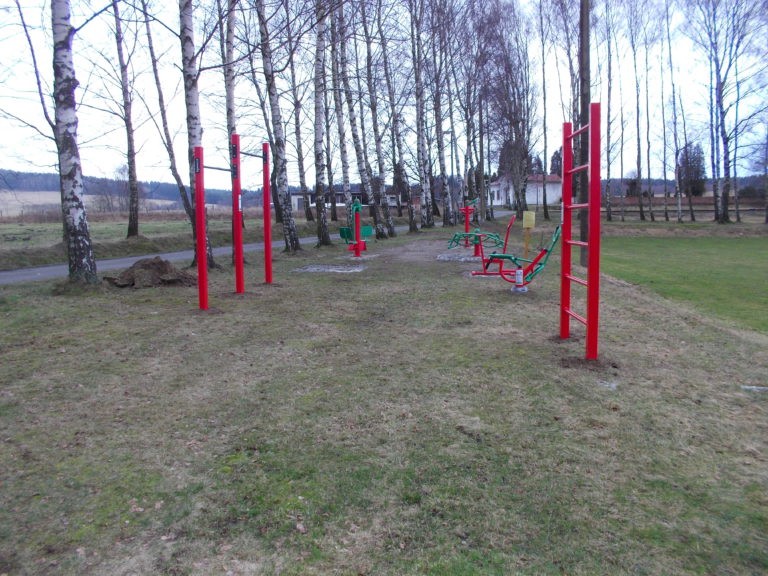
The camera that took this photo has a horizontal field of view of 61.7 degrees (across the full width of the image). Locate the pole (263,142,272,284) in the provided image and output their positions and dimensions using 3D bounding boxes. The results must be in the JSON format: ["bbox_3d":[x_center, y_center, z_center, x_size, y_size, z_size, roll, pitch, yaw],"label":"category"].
[{"bbox_3d":[-2.227,-1.424,12.300,0.115,2.700,0.115,1,6,10],"label":"pole"}]

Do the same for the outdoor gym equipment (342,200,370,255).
[{"bbox_3d":[-0.743,-1.664,17.700,0.500,1.570,1.300,2,7,19],"label":"outdoor gym equipment"}]

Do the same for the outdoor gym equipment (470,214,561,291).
[{"bbox_3d":[2.575,-0.705,12.600,1.680,1.430,0.800,1,6,12],"label":"outdoor gym equipment"}]

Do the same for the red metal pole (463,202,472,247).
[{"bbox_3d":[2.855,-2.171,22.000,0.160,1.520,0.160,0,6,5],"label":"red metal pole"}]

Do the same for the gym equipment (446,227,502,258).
[{"bbox_3d":[2.517,-1.272,17.600,1.530,0.790,1.200,0,6,7],"label":"gym equipment"}]

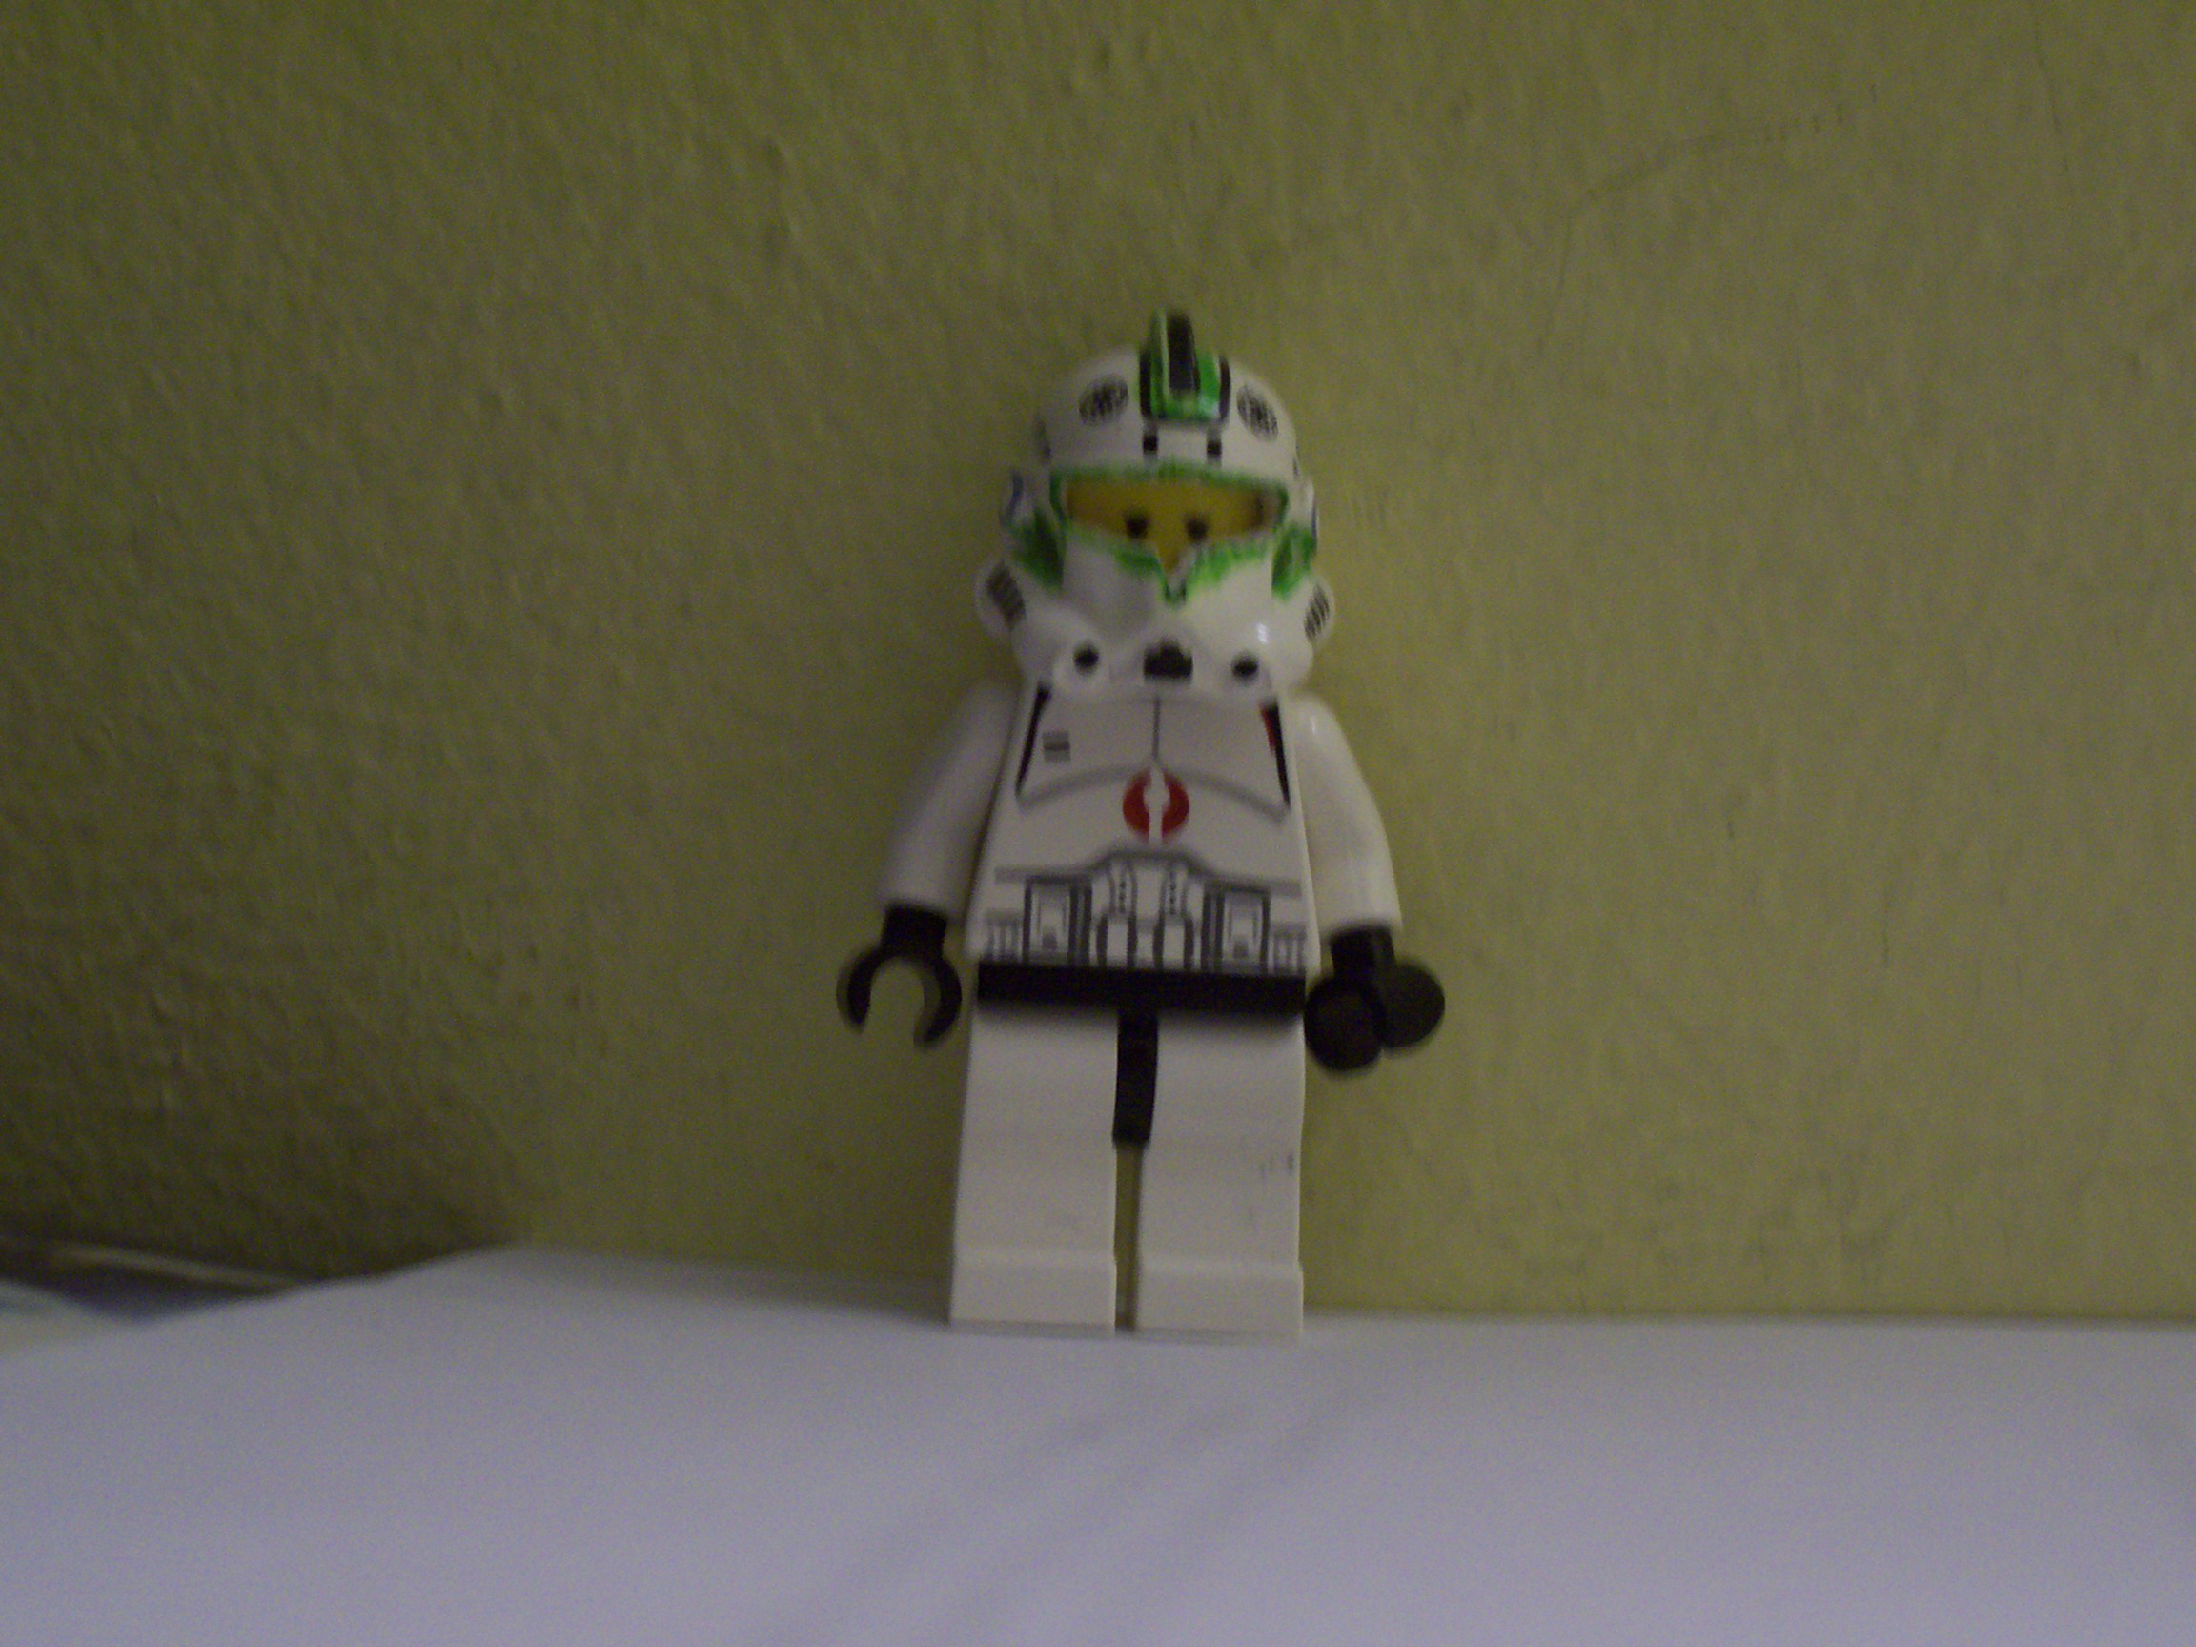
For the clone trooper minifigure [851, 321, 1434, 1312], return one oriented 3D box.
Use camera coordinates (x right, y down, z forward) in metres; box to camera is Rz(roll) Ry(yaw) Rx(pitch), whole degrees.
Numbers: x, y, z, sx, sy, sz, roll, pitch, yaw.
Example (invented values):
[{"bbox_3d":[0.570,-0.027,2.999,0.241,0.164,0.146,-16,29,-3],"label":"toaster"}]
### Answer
[{"bbox_3d":[0.002,0.000,0.188,0.027,0.045,0.015,2,-1,-2],"label":"clone trooper minifigure"}]

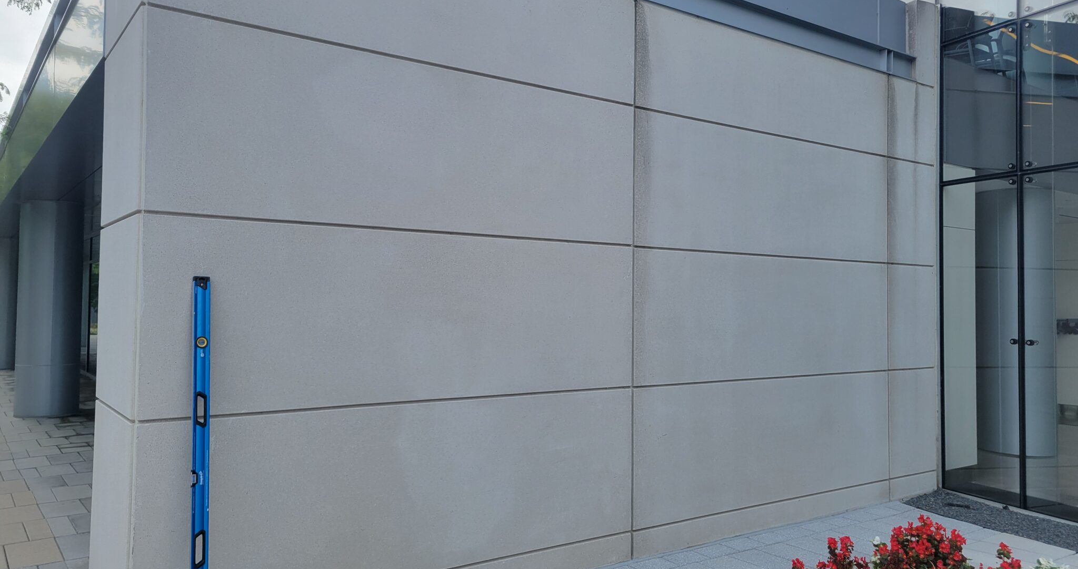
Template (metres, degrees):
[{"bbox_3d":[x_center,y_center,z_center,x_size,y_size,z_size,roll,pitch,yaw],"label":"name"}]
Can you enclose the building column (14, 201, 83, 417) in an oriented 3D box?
[{"bbox_3d":[-7.407,0.367,12.276,0.837,3.174,0.837,2,-2,-36],"label":"building column"}]

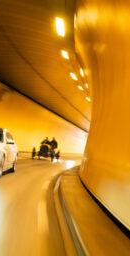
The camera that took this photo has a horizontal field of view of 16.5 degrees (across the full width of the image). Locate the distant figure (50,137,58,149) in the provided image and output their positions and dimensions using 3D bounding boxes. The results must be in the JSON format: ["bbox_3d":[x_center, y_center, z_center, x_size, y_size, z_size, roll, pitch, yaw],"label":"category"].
[{"bbox_3d":[-0.845,1.234,33.500,0.550,1.100,0.750,6,-2,8],"label":"distant figure"}]

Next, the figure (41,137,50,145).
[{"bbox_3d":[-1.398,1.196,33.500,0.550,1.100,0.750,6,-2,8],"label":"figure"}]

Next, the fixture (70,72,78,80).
[{"bbox_3d":[0.512,-2.931,25.500,0.350,0.150,1.400,6,-2,8],"label":"fixture"}]

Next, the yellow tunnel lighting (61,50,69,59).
[{"bbox_3d":[0.022,-3.203,19.600,0.350,0.150,1.400,6,-2,6],"label":"yellow tunnel lighting"}]

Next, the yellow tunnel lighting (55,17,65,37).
[{"bbox_3d":[-0.141,-3.398,15.000,0.350,0.150,1.400,6,-2,5],"label":"yellow tunnel lighting"}]

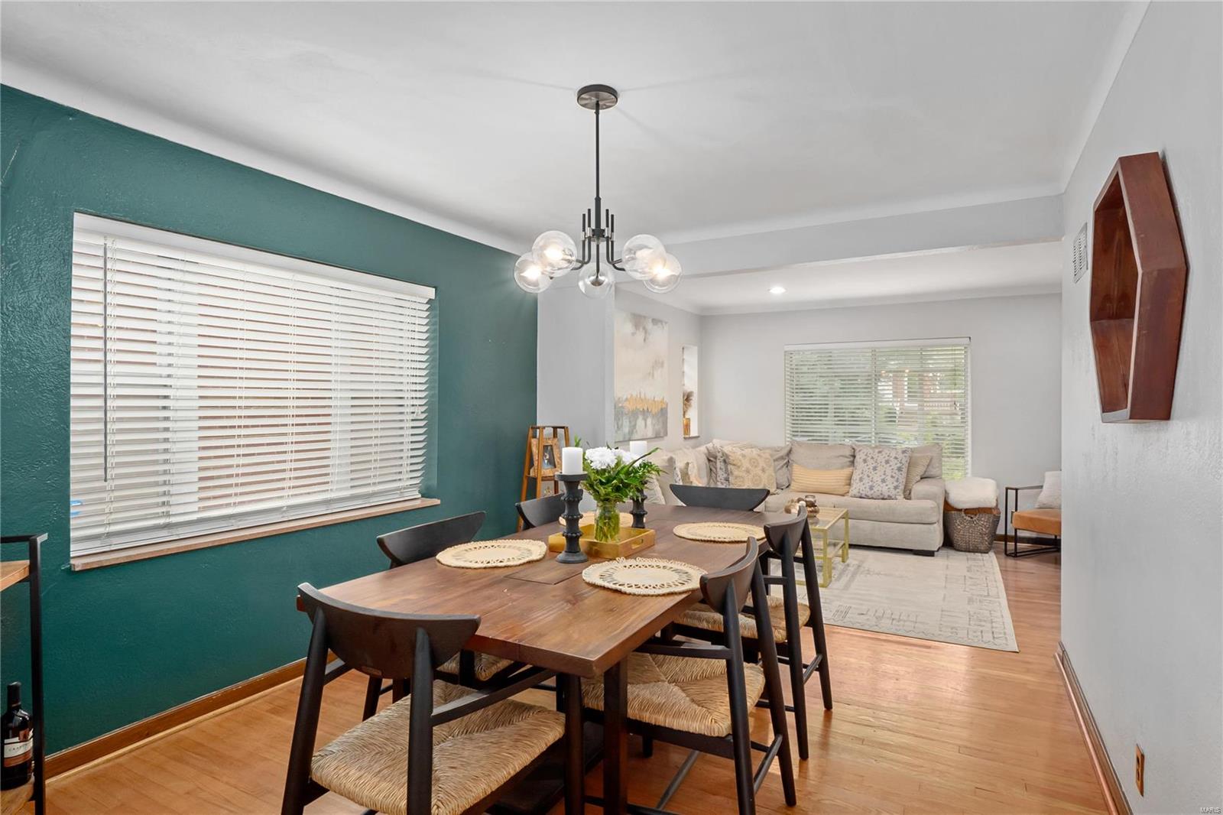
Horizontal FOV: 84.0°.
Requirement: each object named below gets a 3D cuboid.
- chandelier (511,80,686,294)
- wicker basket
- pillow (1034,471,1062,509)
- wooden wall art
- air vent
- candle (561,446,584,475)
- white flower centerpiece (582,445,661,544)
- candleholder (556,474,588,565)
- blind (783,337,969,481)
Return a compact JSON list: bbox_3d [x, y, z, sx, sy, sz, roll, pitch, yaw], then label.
[{"bbox_3d":[-0.051,-0.788,2.471,0.620,0.715,0.600,0,1,-1],"label":"chandelier"},{"bbox_3d":[3.095,1.037,5.850,0.460,0.360,0.370,0,1,28],"label":"wicker basket"},{"bbox_3d":[3.651,0.660,5.464,0.140,0.400,0.430,25,-15,-36],"label":"pillow"},{"bbox_3d":[1.386,-0.292,1.816,0.085,0.655,0.720,0,1,28],"label":"wooden wall art"},{"bbox_3d":[2.012,-0.654,2.924,0.018,0.197,0.390,0,1,28],"label":"air vent"},{"bbox_3d":[-0.126,0.174,2.204,0.067,0.089,0.067,0,1,-1],"label":"candle"},{"bbox_3d":[0.038,0.306,2.460,0.285,0.345,0.270,0,1,-1],"label":"white flower centerpiece"},{"bbox_3d":[-0.127,0.353,2.203,0.105,0.278,0.105,0,1,-1],"label":"candleholder"},{"bbox_3d":[2.496,0.033,6.495,1.680,1.335,0.060,0,1,28],"label":"blind"}]

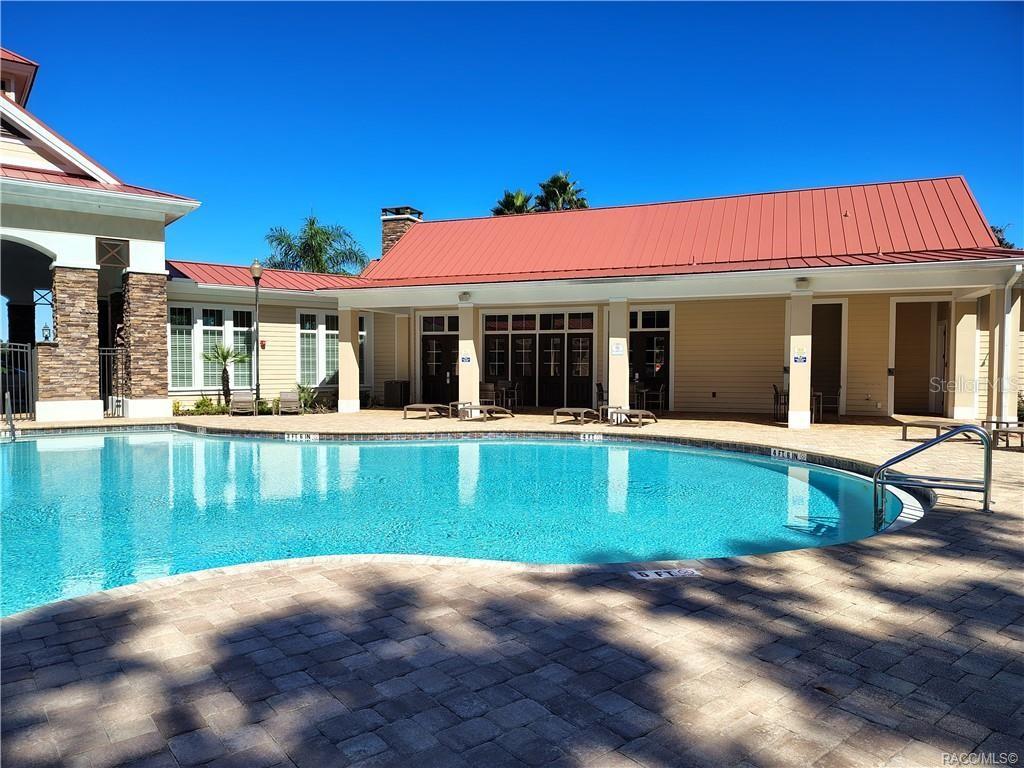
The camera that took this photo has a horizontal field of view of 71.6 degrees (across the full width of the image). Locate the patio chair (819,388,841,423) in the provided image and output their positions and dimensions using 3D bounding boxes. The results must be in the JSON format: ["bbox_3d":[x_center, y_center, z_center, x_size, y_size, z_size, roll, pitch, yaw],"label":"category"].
[{"bbox_3d":[8.549,0.493,19.170,0.600,0.860,0.570,1,2,22],"label":"patio chair"}]

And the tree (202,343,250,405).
[{"bbox_3d":[-8.801,-0.234,21.850,1.420,2.090,1.420,-1,2,-22],"label":"tree"}]

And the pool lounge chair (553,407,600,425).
[{"bbox_3d":[1.656,0.769,17.785,0.720,0.360,1.700,1,2,30],"label":"pool lounge chair"}]

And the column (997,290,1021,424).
[{"bbox_3d":[9.984,-0.460,14.412,0.427,3.020,0.427,1,2,22],"label":"column"}]

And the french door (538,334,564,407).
[{"bbox_3d":[1.321,-0.436,23.694,0.930,2.440,0.090,1,2,22],"label":"french door"}]

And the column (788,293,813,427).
[{"bbox_3d":[6.442,-0.504,15.842,0.427,3.020,0.427,1,2,22],"label":"column"}]

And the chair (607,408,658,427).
[{"bbox_3d":[2.941,0.789,17.202,0.720,0.360,1.700,1,2,30],"label":"chair"}]

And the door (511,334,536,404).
[{"bbox_3d":[0.402,-0.447,23.435,0.900,2.430,0.100,1,2,22],"label":"door"}]

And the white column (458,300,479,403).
[{"bbox_3d":[-1.156,-0.638,19.557,0.450,3.080,0.450,1,2,22],"label":"white column"}]

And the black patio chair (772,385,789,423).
[{"bbox_3d":[7.101,0.473,18.422,0.600,0.900,0.580,1,2,22],"label":"black patio chair"}]

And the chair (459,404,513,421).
[{"bbox_3d":[-0.638,0.737,18.612,0.700,0.370,1.750,1,2,22],"label":"chair"}]

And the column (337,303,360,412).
[{"bbox_3d":[-4.646,-0.639,20.317,0.427,3.020,0.427,1,2,22],"label":"column"}]

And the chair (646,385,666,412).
[{"bbox_3d":[4.135,0.445,20.545,0.600,0.860,0.570,1,2,22],"label":"chair"}]

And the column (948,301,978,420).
[{"bbox_3d":[11.847,-0.612,18.575,0.450,3.050,0.440,1,2,22],"label":"column"}]

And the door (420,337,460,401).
[{"bbox_3d":[-2.321,-0.485,25.165,1.850,2.440,0.100,1,2,22],"label":"door"}]

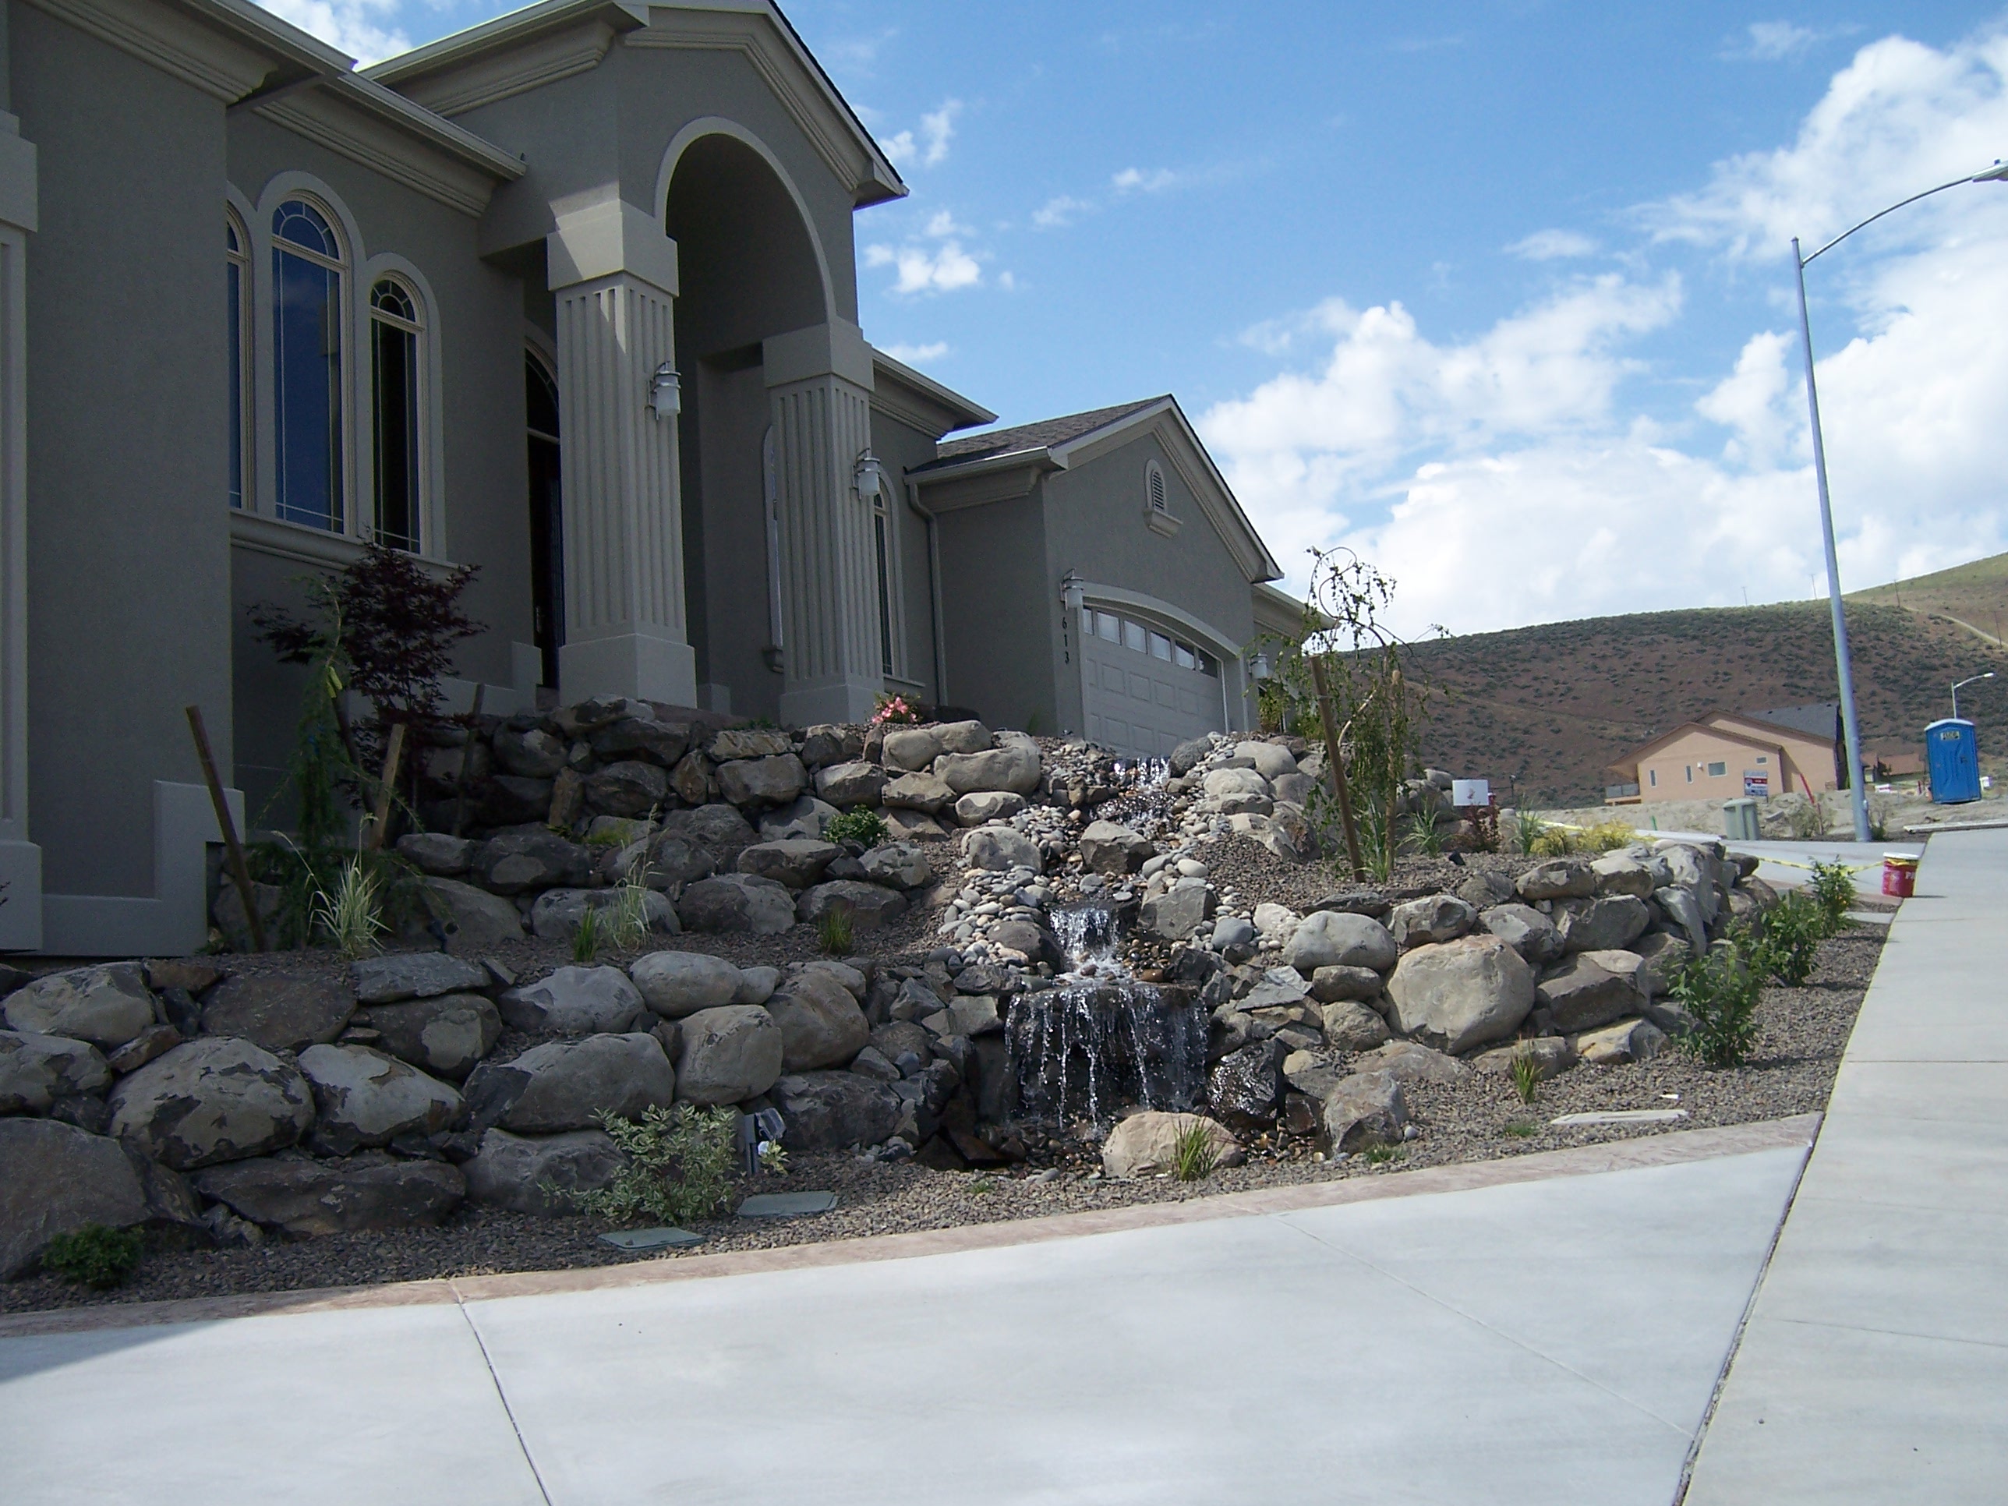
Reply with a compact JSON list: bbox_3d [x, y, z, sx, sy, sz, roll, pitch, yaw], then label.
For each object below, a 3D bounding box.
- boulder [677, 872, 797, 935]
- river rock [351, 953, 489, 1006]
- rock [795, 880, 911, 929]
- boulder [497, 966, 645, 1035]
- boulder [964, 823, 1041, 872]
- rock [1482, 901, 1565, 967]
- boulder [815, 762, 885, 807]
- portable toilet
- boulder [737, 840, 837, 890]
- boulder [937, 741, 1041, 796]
[{"bbox_3d":[-1.740,0.983,12.500,0.782,0.404,0.625,-2,-7,-11],"label":"boulder"},{"bbox_3d":[-2.854,1.103,9.350,0.669,0.224,0.480,-2,-7,-9],"label":"river rock"},{"bbox_3d":[-0.862,0.866,10.900,0.618,0.276,0.480,-3,-7,-3],"label":"rock"},{"bbox_3d":[-2.149,1.226,9.500,0.701,0.326,0.520,-3,-7,-7],"label":"boulder"},{"bbox_3d":[-0.009,0.565,11.300,0.465,0.299,0.400,-3,-7,0],"label":"boulder"},{"bbox_3d":[2.727,0.956,10.100,0.448,0.320,0.420,-4,-7,7],"label":"rock"},{"bbox_3d":[-1.172,0.233,14.600,0.539,0.365,0.432,-2,-7,-14],"label":"boulder"},{"bbox_3d":[26.322,0.239,53.000,1.130,2.300,1.200,-6,-7,18],"label":"portable toilet"},{"bbox_3d":[-1.268,0.650,11.250,0.601,0.281,0.480,-3,-7,-3],"label":"boulder"},{"bbox_3d":[-0.101,0.107,13.000,0.694,0.367,0.520,-3,-7,0],"label":"boulder"}]

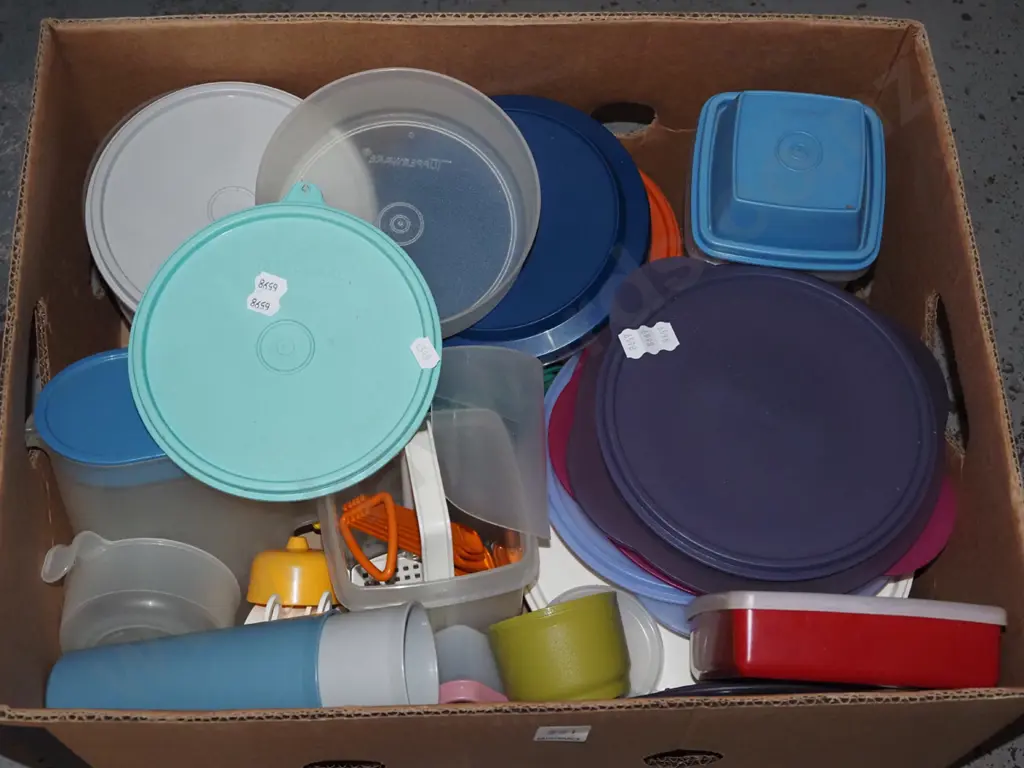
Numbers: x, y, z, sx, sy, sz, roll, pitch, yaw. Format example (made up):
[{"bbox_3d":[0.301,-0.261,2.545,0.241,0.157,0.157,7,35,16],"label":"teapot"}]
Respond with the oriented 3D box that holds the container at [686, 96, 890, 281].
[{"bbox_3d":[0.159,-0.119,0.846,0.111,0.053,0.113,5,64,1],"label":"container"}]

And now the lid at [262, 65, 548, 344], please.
[{"bbox_3d":[-0.064,-0.095,0.830,0.156,0.042,0.156,0,80,-2],"label":"lid"}]

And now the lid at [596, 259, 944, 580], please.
[{"bbox_3d":[0.135,0.018,0.779,0.182,0.012,0.182,2,64,-3],"label":"lid"}]

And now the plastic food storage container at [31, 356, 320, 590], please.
[{"bbox_3d":[-0.175,0.046,0.864,0.176,0.125,0.094,-13,46,-15],"label":"plastic food storage container"}]

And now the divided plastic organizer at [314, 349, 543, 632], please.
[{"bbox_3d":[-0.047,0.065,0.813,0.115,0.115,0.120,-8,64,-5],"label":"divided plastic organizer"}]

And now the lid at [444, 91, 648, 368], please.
[{"bbox_3d":[-0.008,-0.093,0.831,0.171,0.015,0.171,-2,67,6],"label":"lid"}]

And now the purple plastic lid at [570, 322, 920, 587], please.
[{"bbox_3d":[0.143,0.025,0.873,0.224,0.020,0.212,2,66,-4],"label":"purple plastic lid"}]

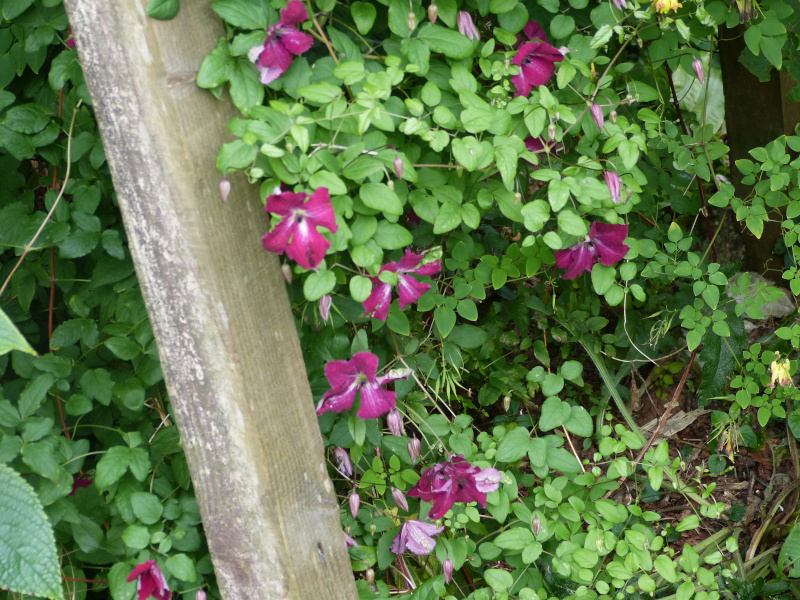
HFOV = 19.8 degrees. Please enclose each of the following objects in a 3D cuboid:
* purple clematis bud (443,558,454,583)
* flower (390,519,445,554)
[{"bbox_3d":[0.048,0.265,2.240,0.011,0.025,0.011,0,20,0],"label":"purple clematis bud"},{"bbox_3d":[0.016,0.220,2.130,0.050,0.035,0.045,-10,-6,-1],"label":"flower"}]

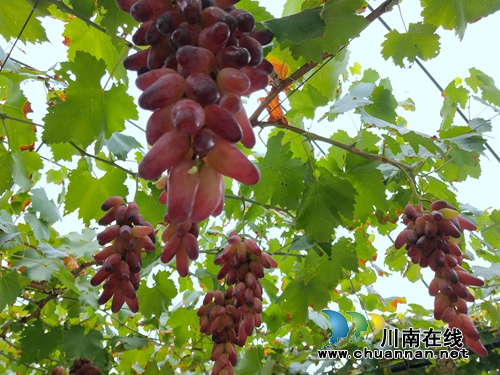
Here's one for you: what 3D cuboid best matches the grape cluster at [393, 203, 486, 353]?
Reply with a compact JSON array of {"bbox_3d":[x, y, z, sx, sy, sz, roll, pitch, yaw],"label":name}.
[{"bbox_3d":[0.298,0.138,0.690,0.118,0.245,0.110,-17,-28,16],"label":"grape cluster"}]

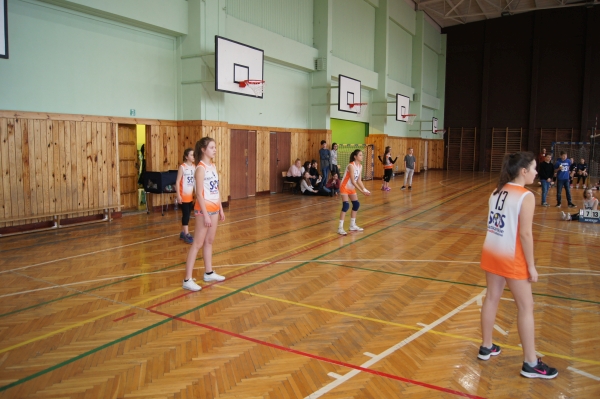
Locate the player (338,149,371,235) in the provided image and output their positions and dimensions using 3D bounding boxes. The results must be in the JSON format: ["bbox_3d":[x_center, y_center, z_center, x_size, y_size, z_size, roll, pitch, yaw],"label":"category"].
[{"bbox_3d":[1.021,-0.142,8.497,0.520,1.570,0.450,4,7,30],"label":"player"}]

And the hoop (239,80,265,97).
[{"bbox_3d":[-1.126,-2.619,10.656,0.620,0.420,0.460,4,7,31],"label":"hoop"}]

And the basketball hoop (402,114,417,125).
[{"bbox_3d":[5.215,-3.792,21.313,0.620,0.420,0.460,4,7,31],"label":"basketball hoop"}]

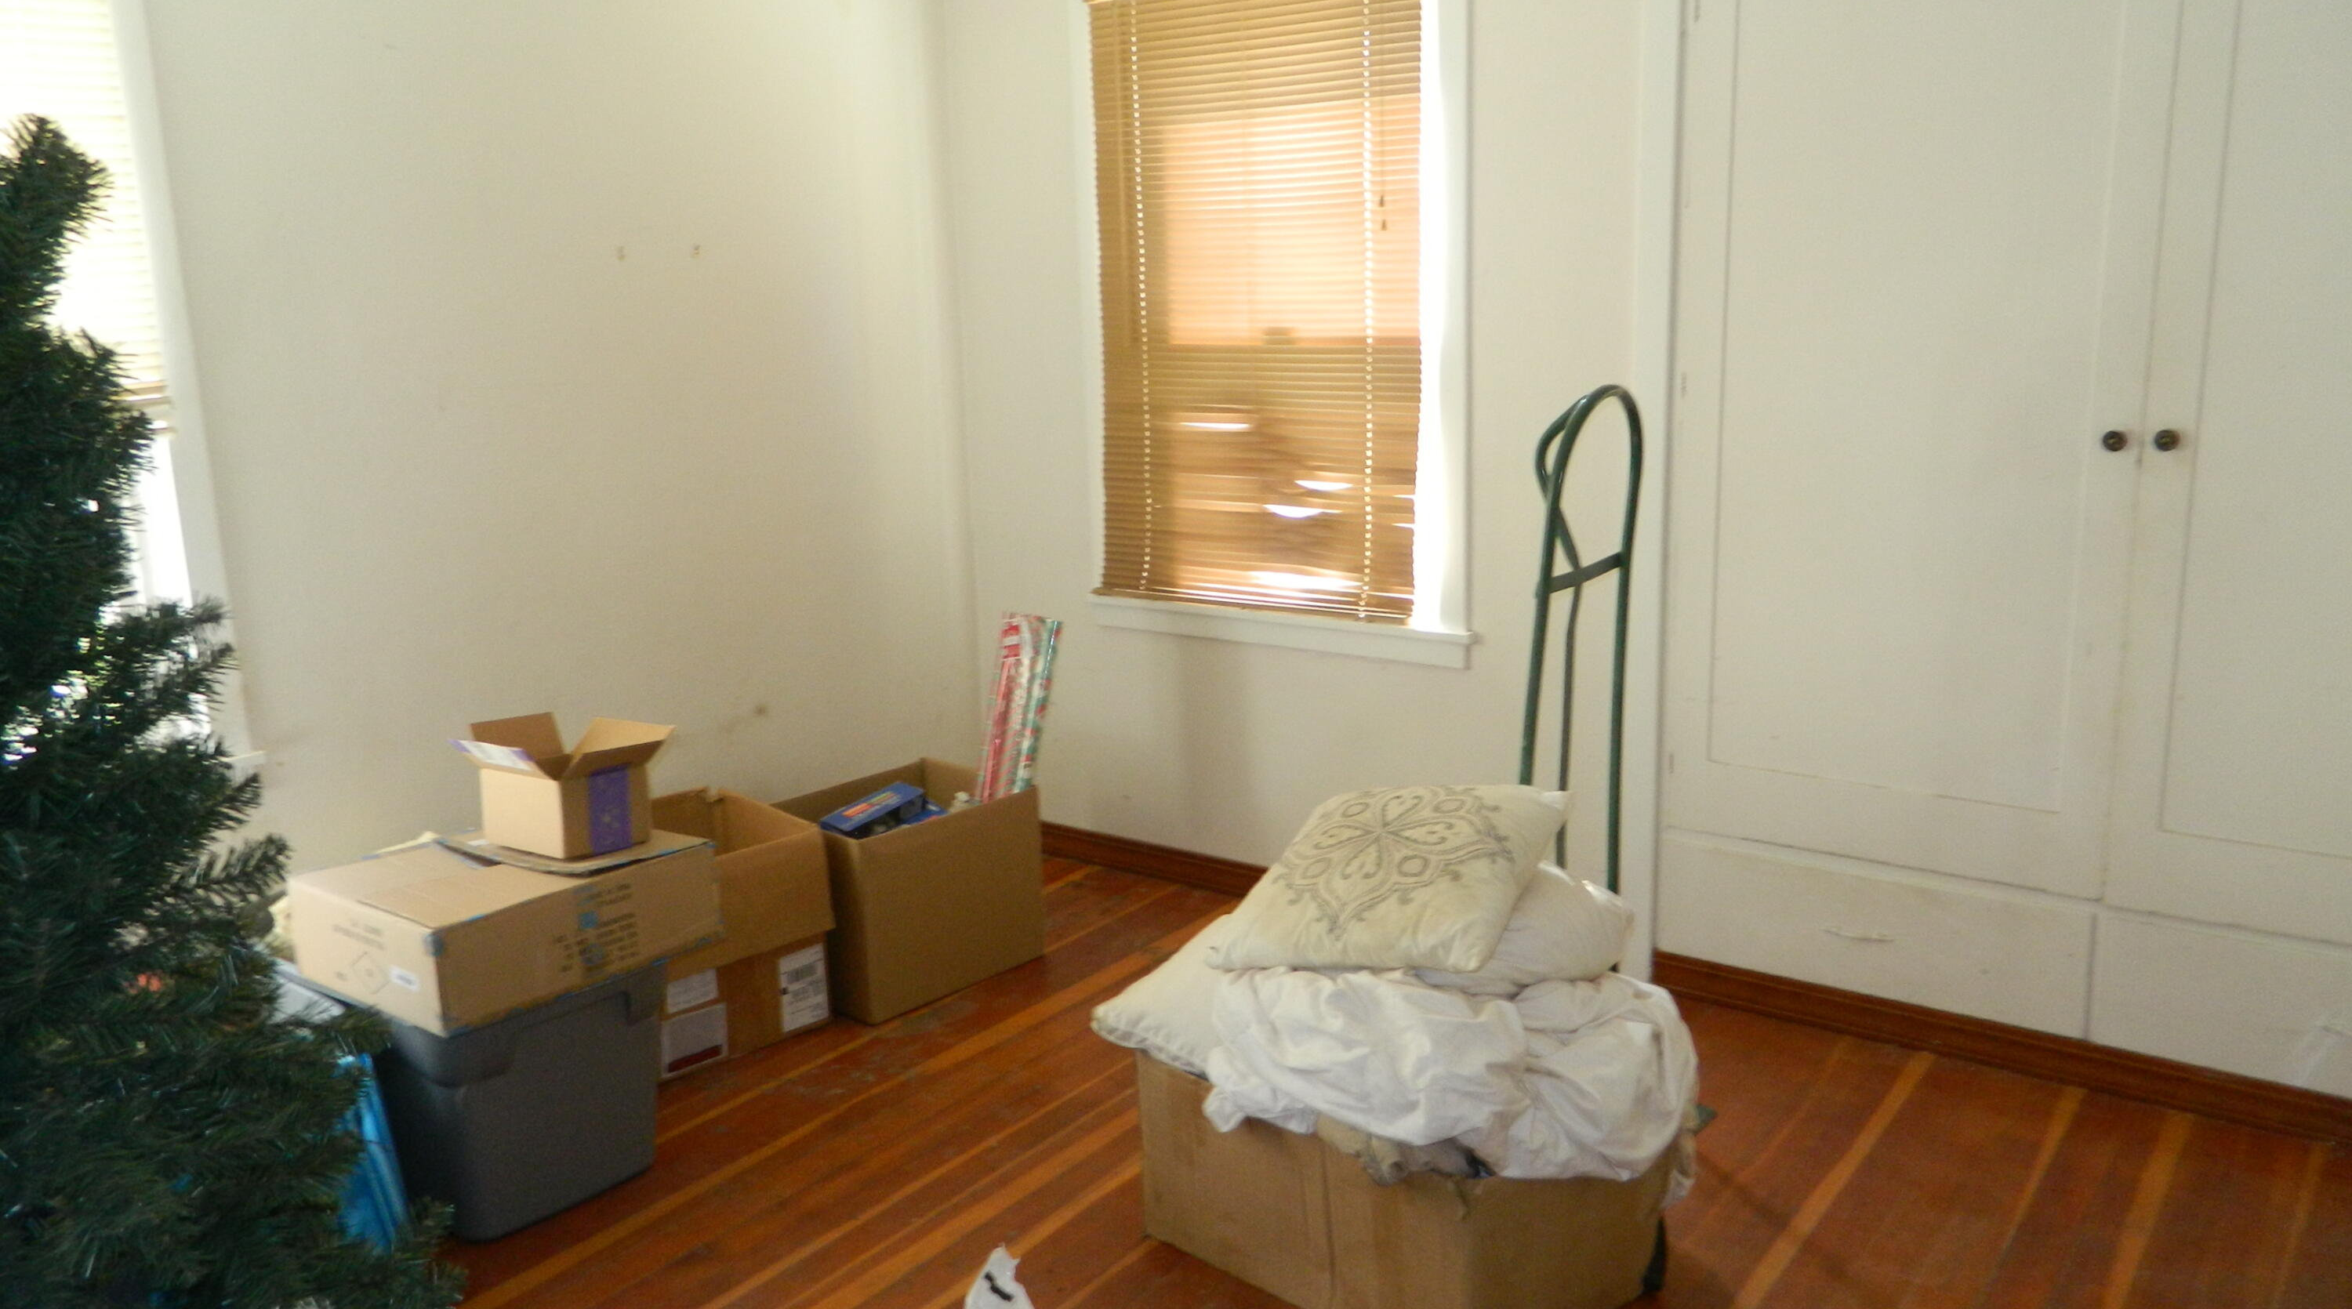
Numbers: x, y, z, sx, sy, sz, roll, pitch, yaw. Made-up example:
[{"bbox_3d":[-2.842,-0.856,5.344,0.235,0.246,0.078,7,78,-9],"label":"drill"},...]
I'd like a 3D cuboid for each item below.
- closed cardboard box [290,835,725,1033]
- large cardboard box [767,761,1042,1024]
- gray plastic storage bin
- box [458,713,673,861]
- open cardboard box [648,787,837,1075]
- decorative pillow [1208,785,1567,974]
[{"bbox_3d":[-1.084,0.414,2.777,0.433,0.164,0.494,8,15,37],"label":"closed cardboard box"},{"bbox_3d":[-0.602,0.494,3.687,0.397,0.390,0.462,10,17,43],"label":"large cardboard box"},{"bbox_3d":[-1.191,0.682,2.877,0.605,0.403,0.403,8,15,37],"label":"gray plastic storage bin"},{"bbox_3d":[-1.002,0.218,2.812,0.305,0.189,0.268,8,15,37],"label":"box"},{"bbox_3d":[-0.975,0.561,3.367,0.400,0.419,0.432,10,17,44],"label":"open cardboard box"},{"bbox_3d":[0.316,0.324,2.496,0.420,0.120,0.410,-3,28,33],"label":"decorative pillow"}]

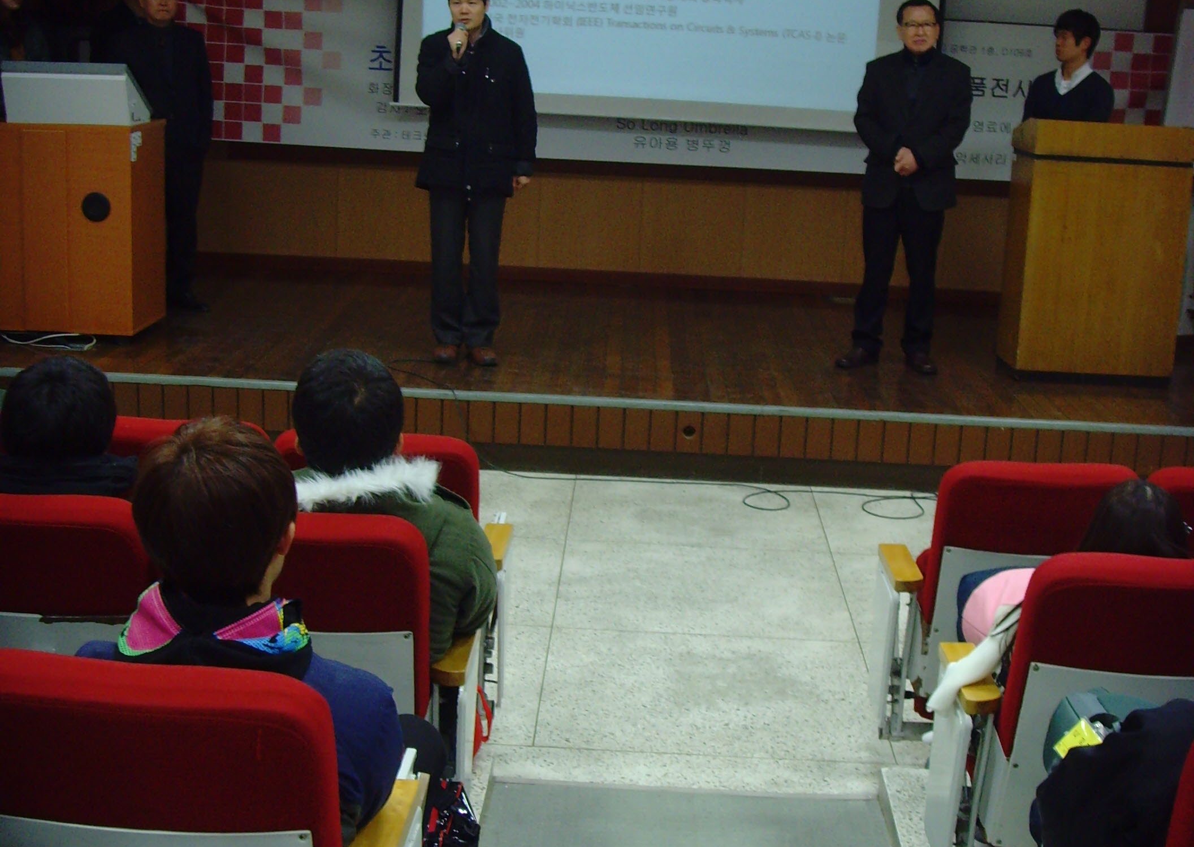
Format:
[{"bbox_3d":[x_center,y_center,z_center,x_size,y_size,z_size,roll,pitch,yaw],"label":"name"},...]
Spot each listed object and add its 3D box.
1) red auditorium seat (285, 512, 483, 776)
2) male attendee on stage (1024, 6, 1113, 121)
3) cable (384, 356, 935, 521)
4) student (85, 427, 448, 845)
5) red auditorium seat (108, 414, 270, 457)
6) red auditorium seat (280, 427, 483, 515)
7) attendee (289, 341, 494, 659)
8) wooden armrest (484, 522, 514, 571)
[{"bbox_3d":[-0.577,0.546,3.930,0.570,0.900,0.640,4,13,5],"label":"red auditorium seat"},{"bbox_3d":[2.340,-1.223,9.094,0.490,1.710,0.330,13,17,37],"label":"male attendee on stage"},{"bbox_3d":[0.249,0.038,7.695,2.450,0.360,1.050,3,14,1],"label":"cable"},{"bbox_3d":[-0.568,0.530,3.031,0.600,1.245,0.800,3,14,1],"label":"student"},{"bbox_3d":[-1.121,0.351,5.032,0.580,0.900,0.610,4,13,6],"label":"red auditorium seat"},{"bbox_3d":[-0.558,0.390,4.982,0.580,0.900,0.610,4,13,5],"label":"red auditorium seat"},{"bbox_3d":[-0.559,0.366,4.093,0.600,1.213,0.800,3,14,1],"label":"attendee"},{"bbox_3d":[-0.293,0.356,5.123,0.080,0.037,0.370,3,14,1],"label":"wooden armrest"}]

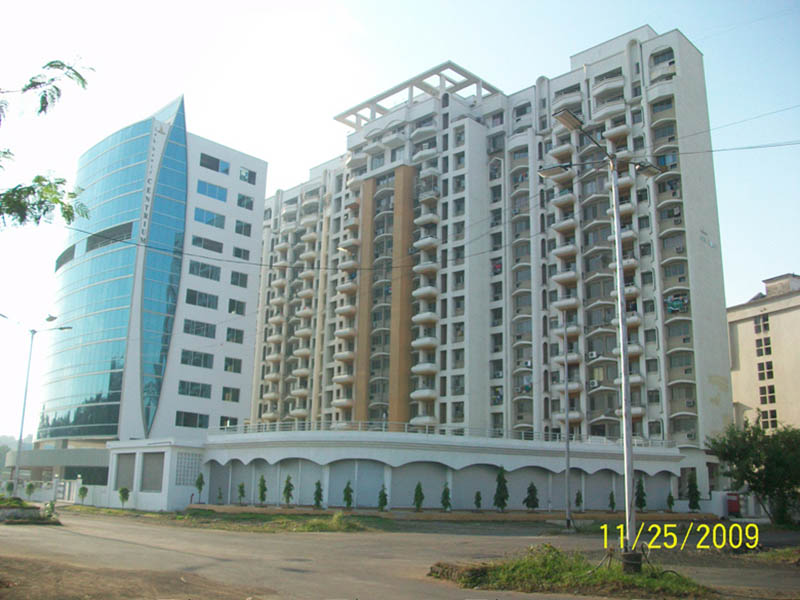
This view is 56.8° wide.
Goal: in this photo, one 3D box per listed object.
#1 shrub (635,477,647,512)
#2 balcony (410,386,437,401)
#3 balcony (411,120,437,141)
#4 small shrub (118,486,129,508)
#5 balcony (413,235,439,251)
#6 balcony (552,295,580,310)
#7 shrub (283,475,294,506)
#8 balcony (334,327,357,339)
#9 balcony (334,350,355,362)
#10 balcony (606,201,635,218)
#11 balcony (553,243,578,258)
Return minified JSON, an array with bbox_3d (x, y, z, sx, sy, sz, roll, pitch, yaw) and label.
[{"bbox_3d":[12.599,10.161,38.727,0.625,1.913,0.625,1,-13,0],"label":"shrub"},{"bbox_3d":[2.496,10.688,84.597,1.650,1.170,2.700,14,-18,-43],"label":"balcony"},{"bbox_3d":[3.062,-20.212,90.202,1.300,1.100,3.400,14,-19,-43],"label":"balcony"},{"bbox_3d":[-14.895,10.672,39.908,0.576,1.252,0.576,1,-14,0],"label":"small shrub"},{"bbox_3d":[3.154,-6.427,87.110,2.600,1.080,1.550,-12,-20,43],"label":"balcony"},{"bbox_3d":[17.574,0.507,78.055,1.200,1.000,2.900,14,-19,-43],"label":"balcony"},{"bbox_3d":[-5.951,10.182,39.472,0.621,1.789,0.621,1,-14,0],"label":"shrub"},{"bbox_3d":[-7.257,4.194,95.874,1.650,1.170,2.700,14,-18,-43],"label":"balcony"},{"bbox_3d":[-6.948,7.150,93.250,1.200,1.000,2.950,14,-19,-43],"label":"balcony"},{"bbox_3d":[21.992,-9.126,74.249,2.609,1.050,1.300,-12,-20,43],"label":"balcony"},{"bbox_3d":[18.284,-5.108,81.647,1.200,1.050,2.800,15,-19,-43],"label":"balcony"}]

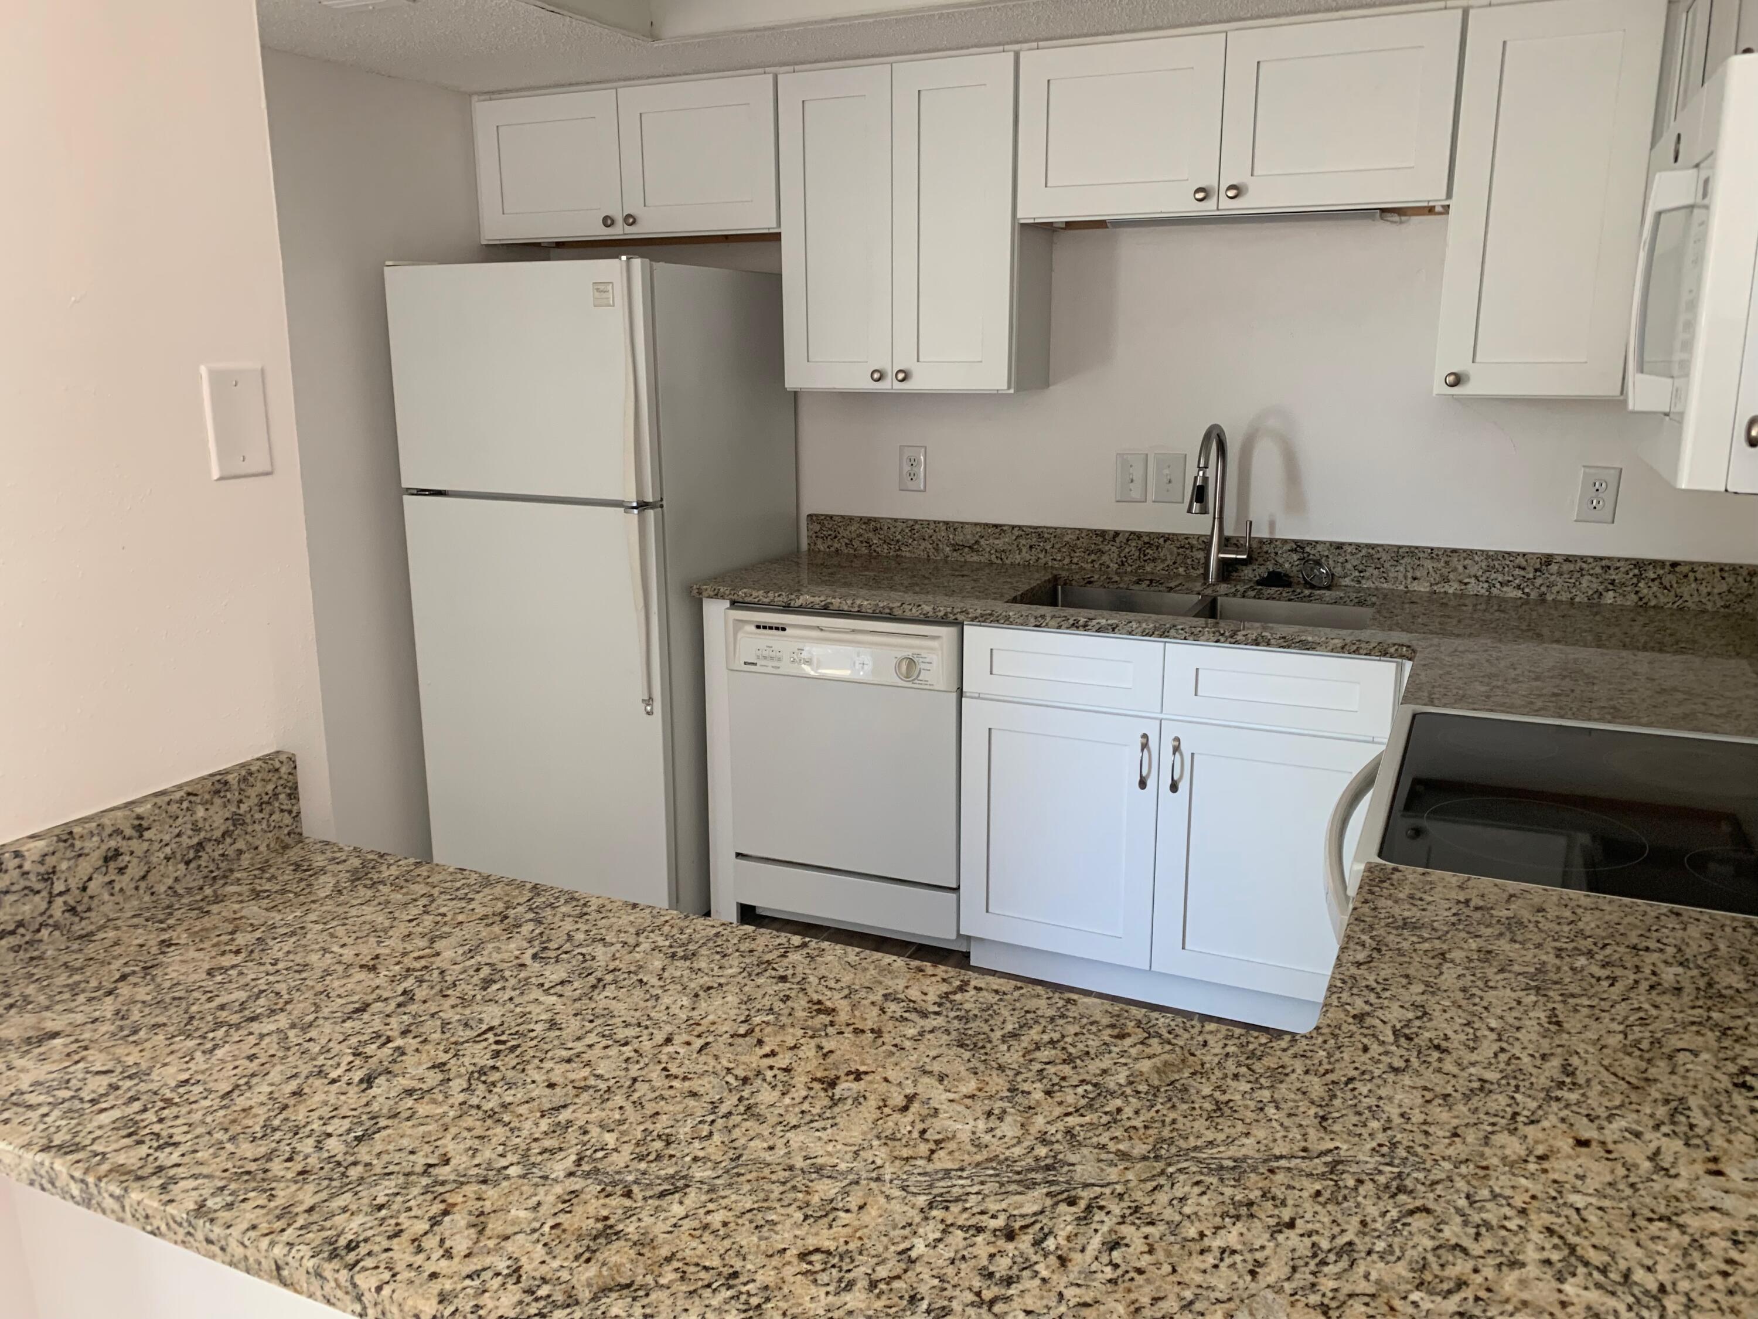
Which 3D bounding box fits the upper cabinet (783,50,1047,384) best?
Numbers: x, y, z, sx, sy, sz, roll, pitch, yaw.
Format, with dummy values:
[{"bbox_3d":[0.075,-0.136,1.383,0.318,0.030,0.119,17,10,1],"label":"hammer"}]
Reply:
[{"bbox_3d":[0.097,-1.060,3.290,0.611,0.762,0.325,6,15,23],"label":"upper cabinet"}]

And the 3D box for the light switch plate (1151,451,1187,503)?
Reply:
[{"bbox_3d":[0.731,-0.454,3.327,0.083,0.121,0.013,6,15,23],"label":"light switch plate"}]

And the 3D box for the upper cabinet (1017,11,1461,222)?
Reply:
[{"bbox_3d":[0.796,-1.178,2.947,0.917,0.380,0.325,6,15,23],"label":"upper cabinet"}]

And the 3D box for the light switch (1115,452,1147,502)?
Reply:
[{"bbox_3d":[0.644,-0.463,3.364,0.080,0.121,0.013,6,15,23],"label":"light switch"}]

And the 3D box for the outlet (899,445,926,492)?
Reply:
[{"bbox_3d":[0.095,-0.519,3.600,0.073,0.118,0.009,6,15,23],"label":"outlet"}]

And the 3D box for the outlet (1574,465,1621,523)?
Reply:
[{"bbox_3d":[1.610,-0.367,2.954,0.078,0.124,0.009,6,15,23],"label":"outlet"}]

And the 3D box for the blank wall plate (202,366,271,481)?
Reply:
[{"bbox_3d":[-0.719,-0.267,1.484,0.008,0.122,0.080,6,15,23],"label":"blank wall plate"}]

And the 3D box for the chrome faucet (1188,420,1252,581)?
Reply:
[{"bbox_3d":[0.799,-0.346,3.065,0.115,0.383,0.271,6,15,23],"label":"chrome faucet"}]

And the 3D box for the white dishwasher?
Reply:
[{"bbox_3d":[0.029,0.239,3.445,0.605,0.835,0.614,6,15,23],"label":"white dishwasher"}]

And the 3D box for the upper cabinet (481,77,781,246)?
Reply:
[{"bbox_3d":[-0.607,-1.315,3.544,0.923,0.377,0.325,6,15,23],"label":"upper cabinet"}]

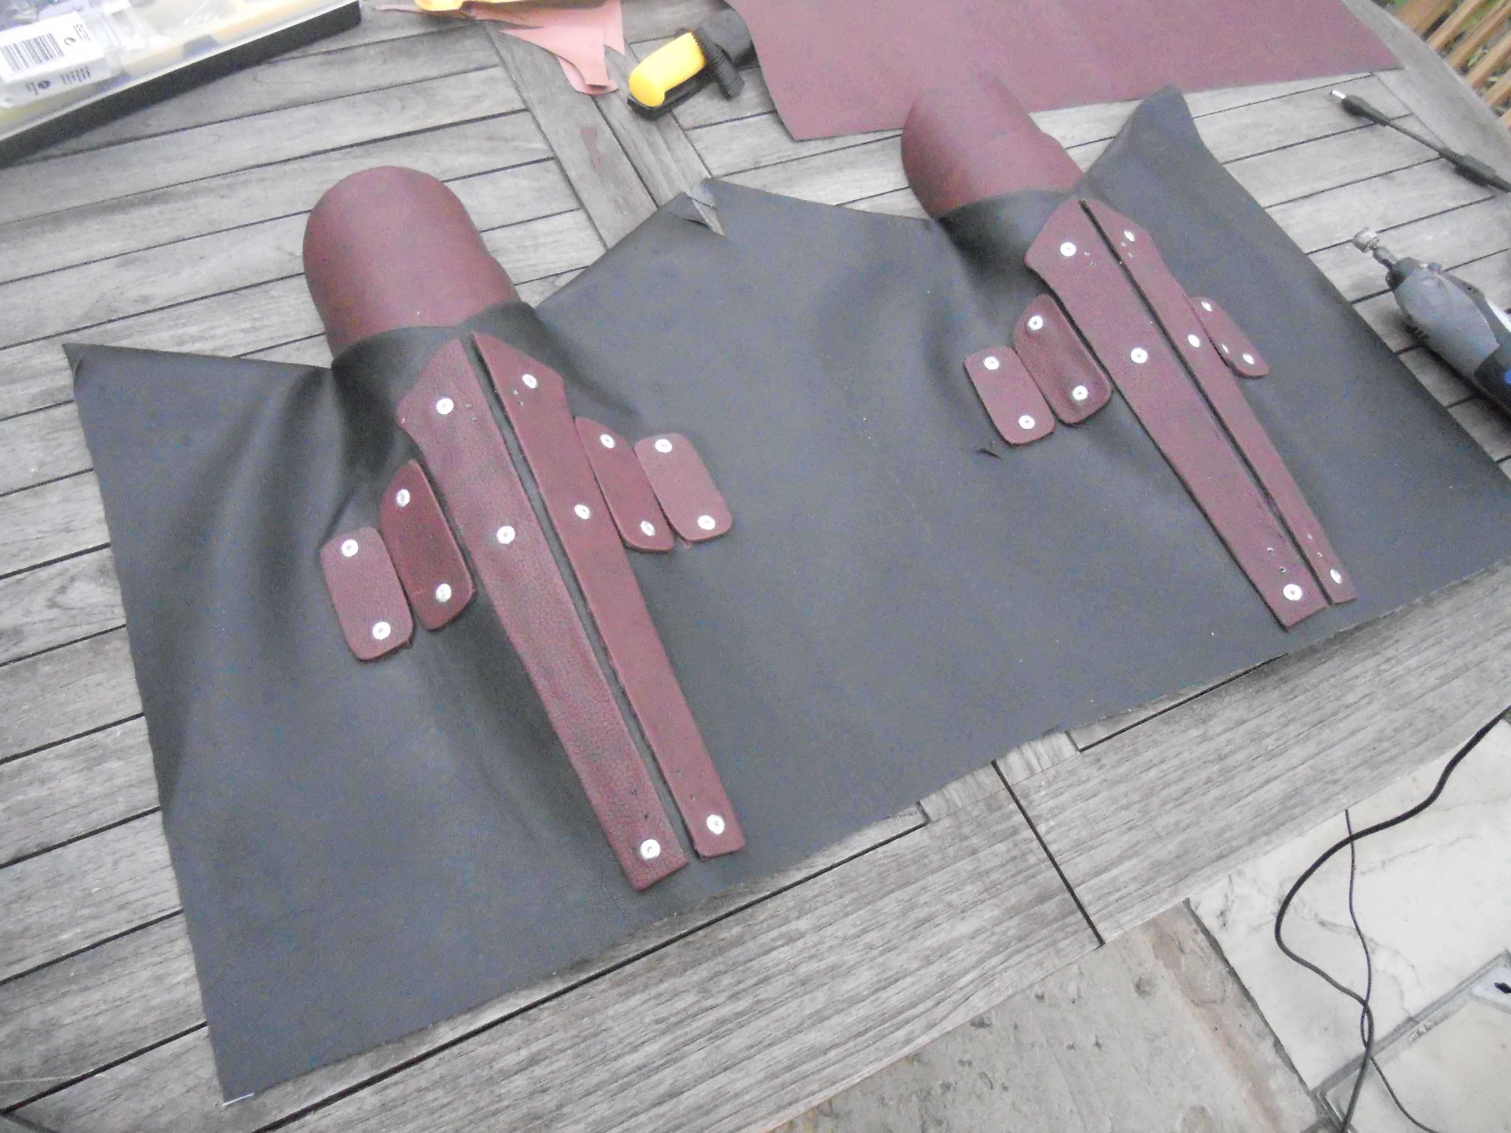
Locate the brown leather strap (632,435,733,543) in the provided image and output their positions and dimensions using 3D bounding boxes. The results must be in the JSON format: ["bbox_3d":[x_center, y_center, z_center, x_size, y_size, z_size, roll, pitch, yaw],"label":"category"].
[{"bbox_3d":[-0.042,-0.047,0.694,0.036,0.006,0.077,-15,61,-25],"label":"brown leather strap"}]

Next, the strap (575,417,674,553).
[{"bbox_3d":[-0.075,-0.046,0.676,0.039,0.008,0.091,1,58,-47],"label":"strap"}]

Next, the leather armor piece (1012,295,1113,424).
[{"bbox_3d":[0.196,-0.132,0.763,0.039,0.010,0.086,-33,72,15],"label":"leather armor piece"}]

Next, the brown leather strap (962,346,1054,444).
[{"bbox_3d":[0.164,-0.110,0.758,0.037,0.006,0.072,-18,68,-11],"label":"brown leather strap"}]

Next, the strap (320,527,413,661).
[{"bbox_3d":[-0.209,0.013,0.636,0.036,0.006,0.075,-26,72,-3],"label":"strap"}]

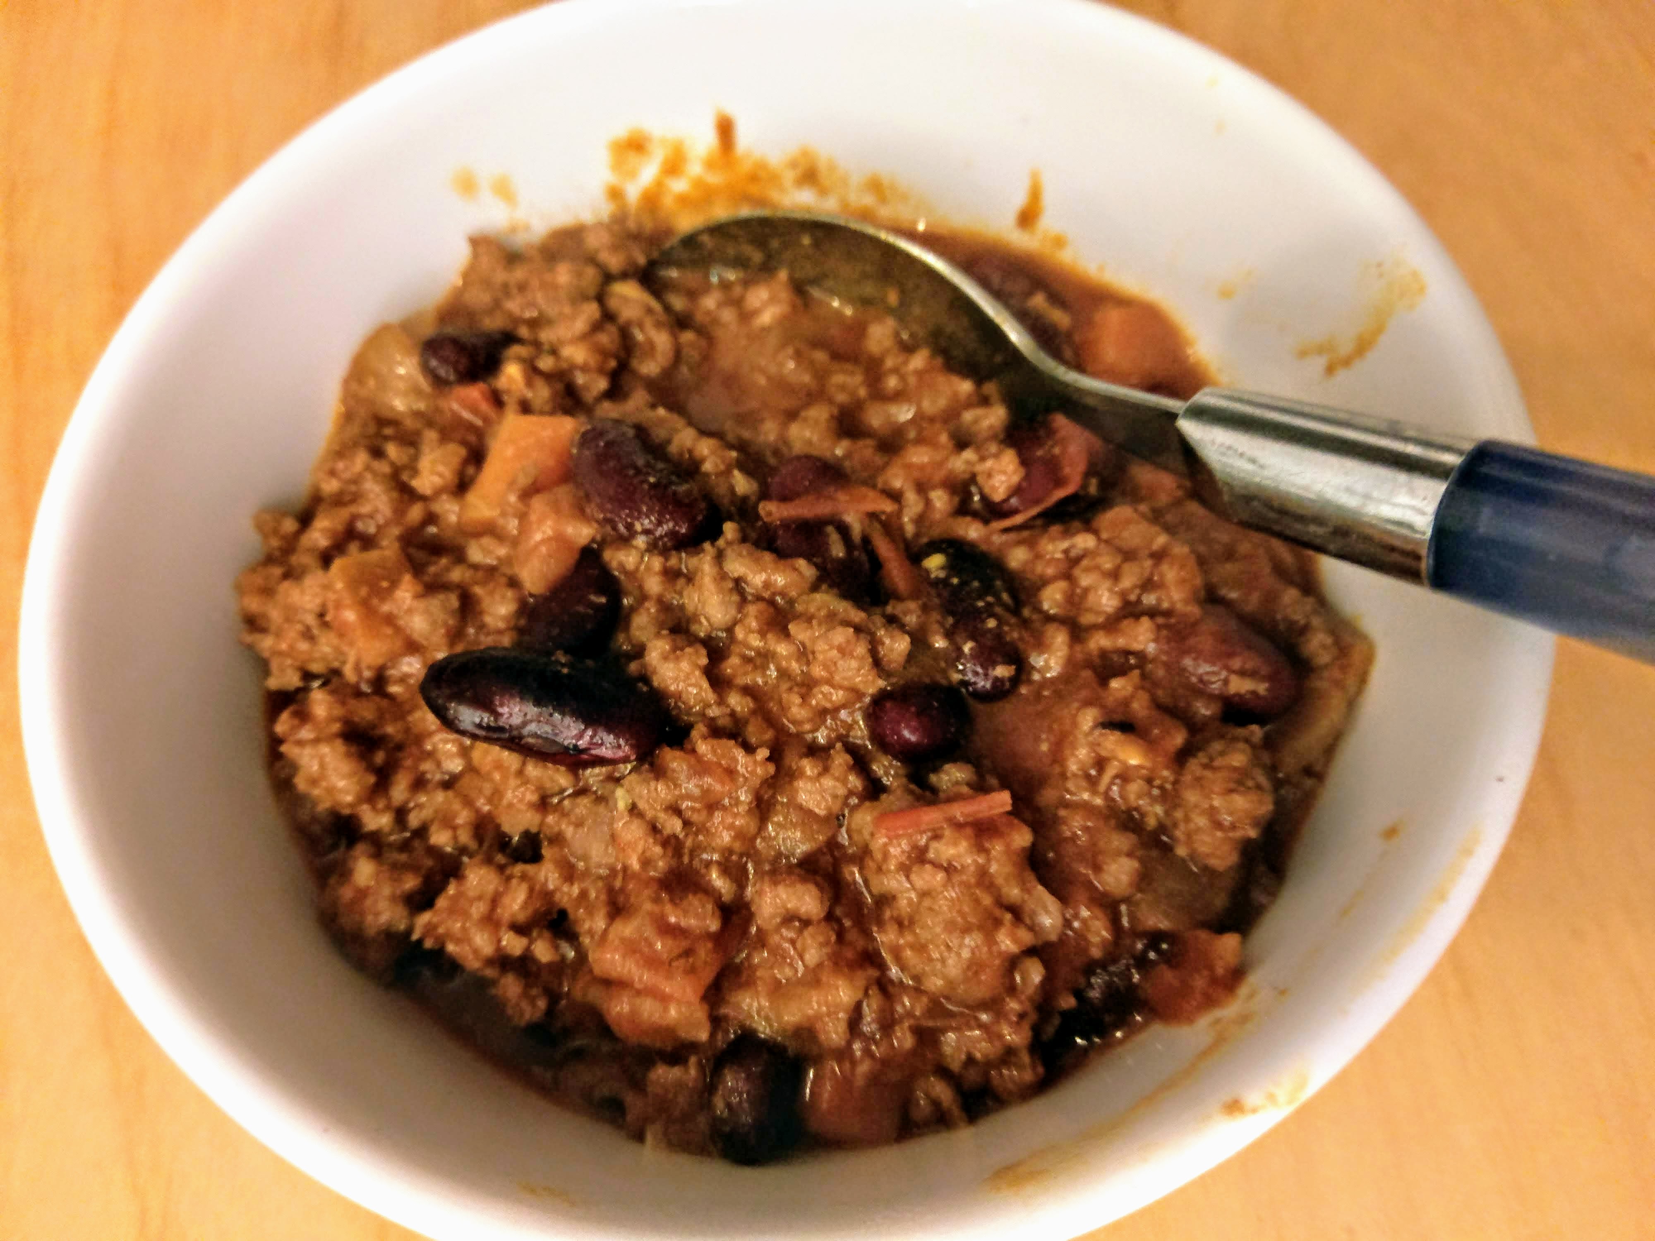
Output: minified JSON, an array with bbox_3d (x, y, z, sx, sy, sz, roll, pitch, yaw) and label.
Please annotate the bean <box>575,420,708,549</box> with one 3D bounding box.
[{"bbox_3d":[-0.019,-0.014,0.129,0.009,0.008,0.019,-40,68,-14],"label":"bean"}]

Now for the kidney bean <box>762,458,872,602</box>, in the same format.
[{"bbox_3d":[0.000,-0.009,0.126,0.009,0.008,0.018,-25,66,-7],"label":"kidney bean"}]

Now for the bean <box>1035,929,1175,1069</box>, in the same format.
[{"bbox_3d":[0.024,0.032,0.107,0.014,0.008,0.008,-39,68,-13],"label":"bean"}]

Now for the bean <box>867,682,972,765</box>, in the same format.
[{"bbox_3d":[0.009,0.010,0.117,0.012,0.008,0.008,1,65,5],"label":"bean"}]

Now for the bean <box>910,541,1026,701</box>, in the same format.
[{"bbox_3d":[0.013,0.000,0.121,0.008,0.008,0.017,-21,65,-6],"label":"bean"}]

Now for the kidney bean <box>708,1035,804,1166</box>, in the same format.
[{"bbox_3d":[-0.006,0.040,0.105,0.008,0.008,0.011,-1,65,4],"label":"kidney bean"}]

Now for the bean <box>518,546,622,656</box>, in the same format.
[{"bbox_3d":[-0.026,-0.002,0.124,0.009,0.008,0.014,26,69,15],"label":"bean"}]

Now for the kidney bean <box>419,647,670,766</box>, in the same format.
[{"bbox_3d":[-0.027,0.008,0.116,0.025,0.008,0.009,13,66,10],"label":"kidney bean"}]

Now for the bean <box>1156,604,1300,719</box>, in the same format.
[{"bbox_3d":[0.038,0.004,0.117,0.015,0.008,0.009,32,71,18],"label":"bean"}]

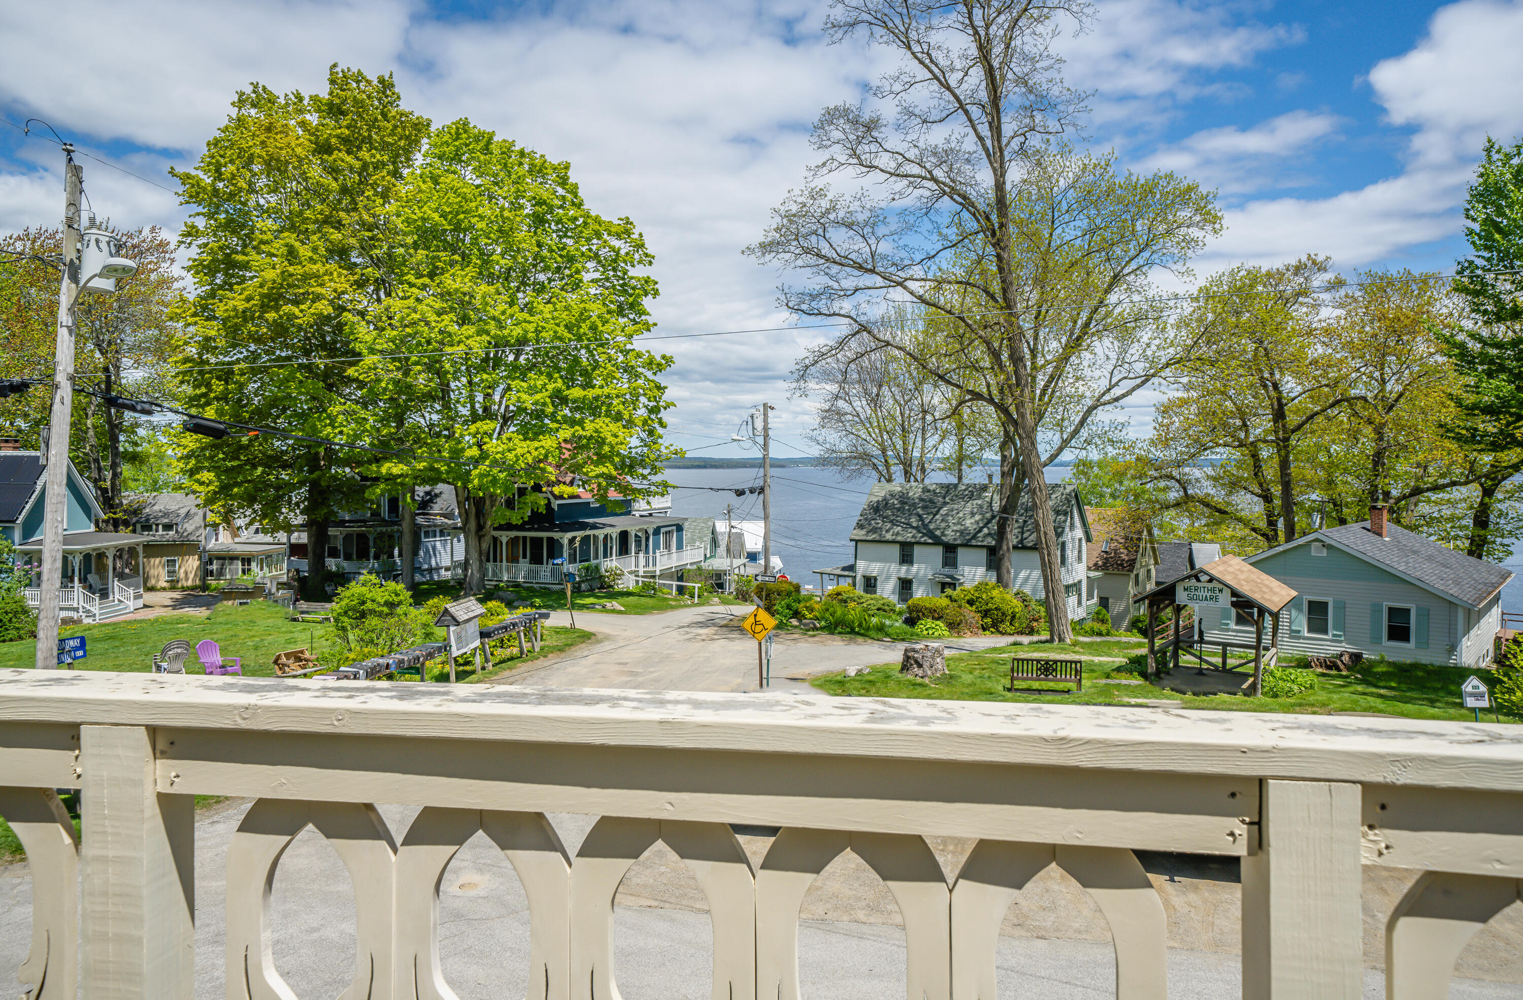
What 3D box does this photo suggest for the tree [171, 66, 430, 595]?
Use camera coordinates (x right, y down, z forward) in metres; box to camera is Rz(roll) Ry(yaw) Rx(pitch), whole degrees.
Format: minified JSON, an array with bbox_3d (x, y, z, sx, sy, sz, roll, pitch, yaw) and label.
[{"bbox_3d":[-19.024,-6.813,41.788,10.500,21.900,10.200,0,2,0],"label":"tree"}]

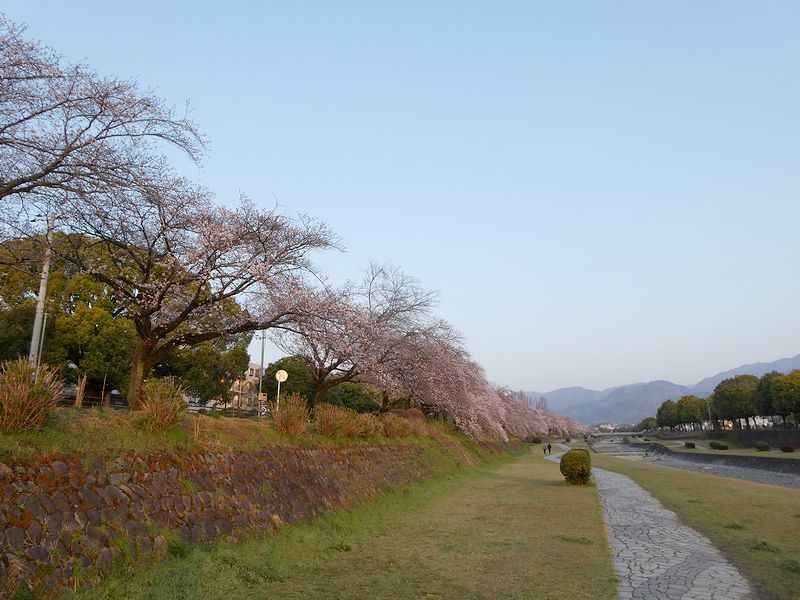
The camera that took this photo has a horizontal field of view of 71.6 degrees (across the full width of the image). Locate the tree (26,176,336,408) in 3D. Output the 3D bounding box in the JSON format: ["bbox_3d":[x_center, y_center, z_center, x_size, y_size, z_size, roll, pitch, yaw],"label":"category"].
[{"bbox_3d":[-6.054,-0.337,15.512,8.200,6.680,7.800,0,-14,0],"label":"tree"}]

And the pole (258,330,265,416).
[{"bbox_3d":[-9.931,5.101,39.774,0.350,6.370,0.350,0,-14,0],"label":"pole"}]

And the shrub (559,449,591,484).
[{"bbox_3d":[6.024,5.725,19.041,1.050,1.160,1.050,0,-14,0],"label":"shrub"}]

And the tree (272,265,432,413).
[{"bbox_3d":[-2.236,1.686,26.677,7.800,7.220,7.500,0,-14,0],"label":"tree"}]

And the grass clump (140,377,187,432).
[{"bbox_3d":[-5.263,2.318,12.344,1.000,1.180,1.000,0,-14,0],"label":"grass clump"}]

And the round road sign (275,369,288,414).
[{"bbox_3d":[-5.850,4.550,27.000,0.600,2.420,0.090,0,-15,0],"label":"round road sign"}]

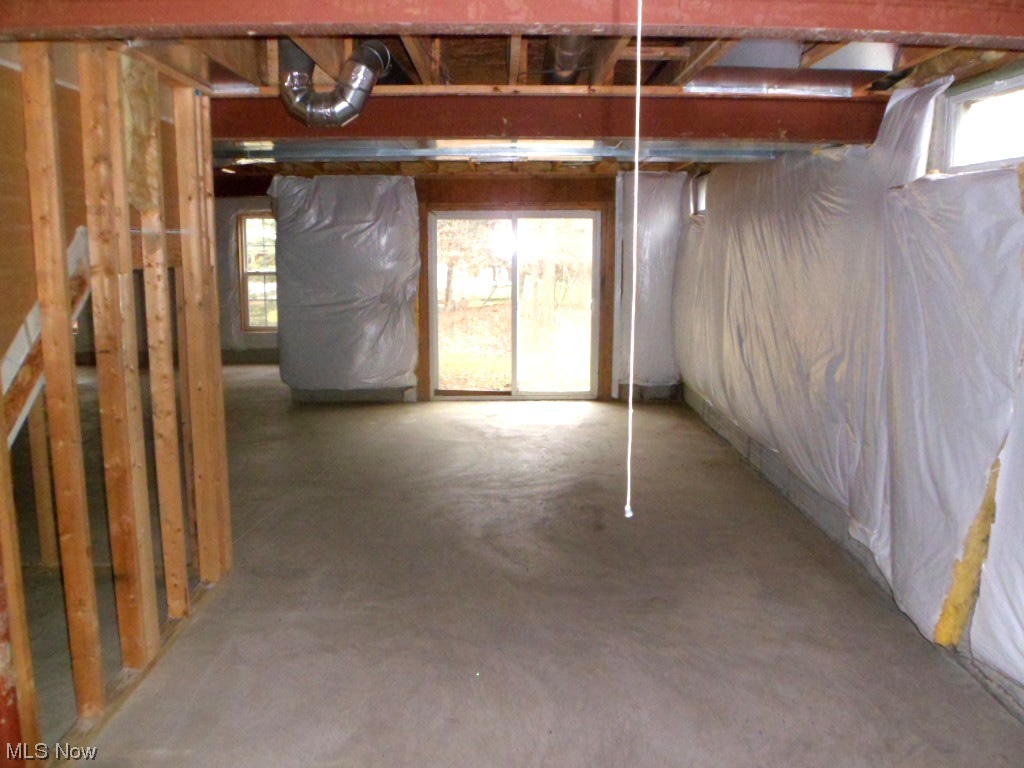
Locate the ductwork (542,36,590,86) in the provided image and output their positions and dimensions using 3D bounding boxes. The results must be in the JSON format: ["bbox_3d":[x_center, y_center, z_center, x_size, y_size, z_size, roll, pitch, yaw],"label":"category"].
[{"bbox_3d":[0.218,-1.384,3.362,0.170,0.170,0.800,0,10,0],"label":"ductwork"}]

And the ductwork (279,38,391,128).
[{"bbox_3d":[-0.737,-1.278,3.394,0.460,0.360,0.190,0,10,0],"label":"ductwork"}]

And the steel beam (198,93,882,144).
[{"bbox_3d":[0.173,-1.236,3.723,3.280,0.195,0.110,0,10,0],"label":"steel beam"}]

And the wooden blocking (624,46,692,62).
[{"bbox_3d":[0.634,-1.474,3.568,0.360,0.042,0.090,0,10,0],"label":"wooden blocking"}]

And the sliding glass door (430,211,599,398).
[{"bbox_3d":[0.031,-0.834,8.665,1.840,2.040,0.120,0,10,0],"label":"sliding glass door"}]

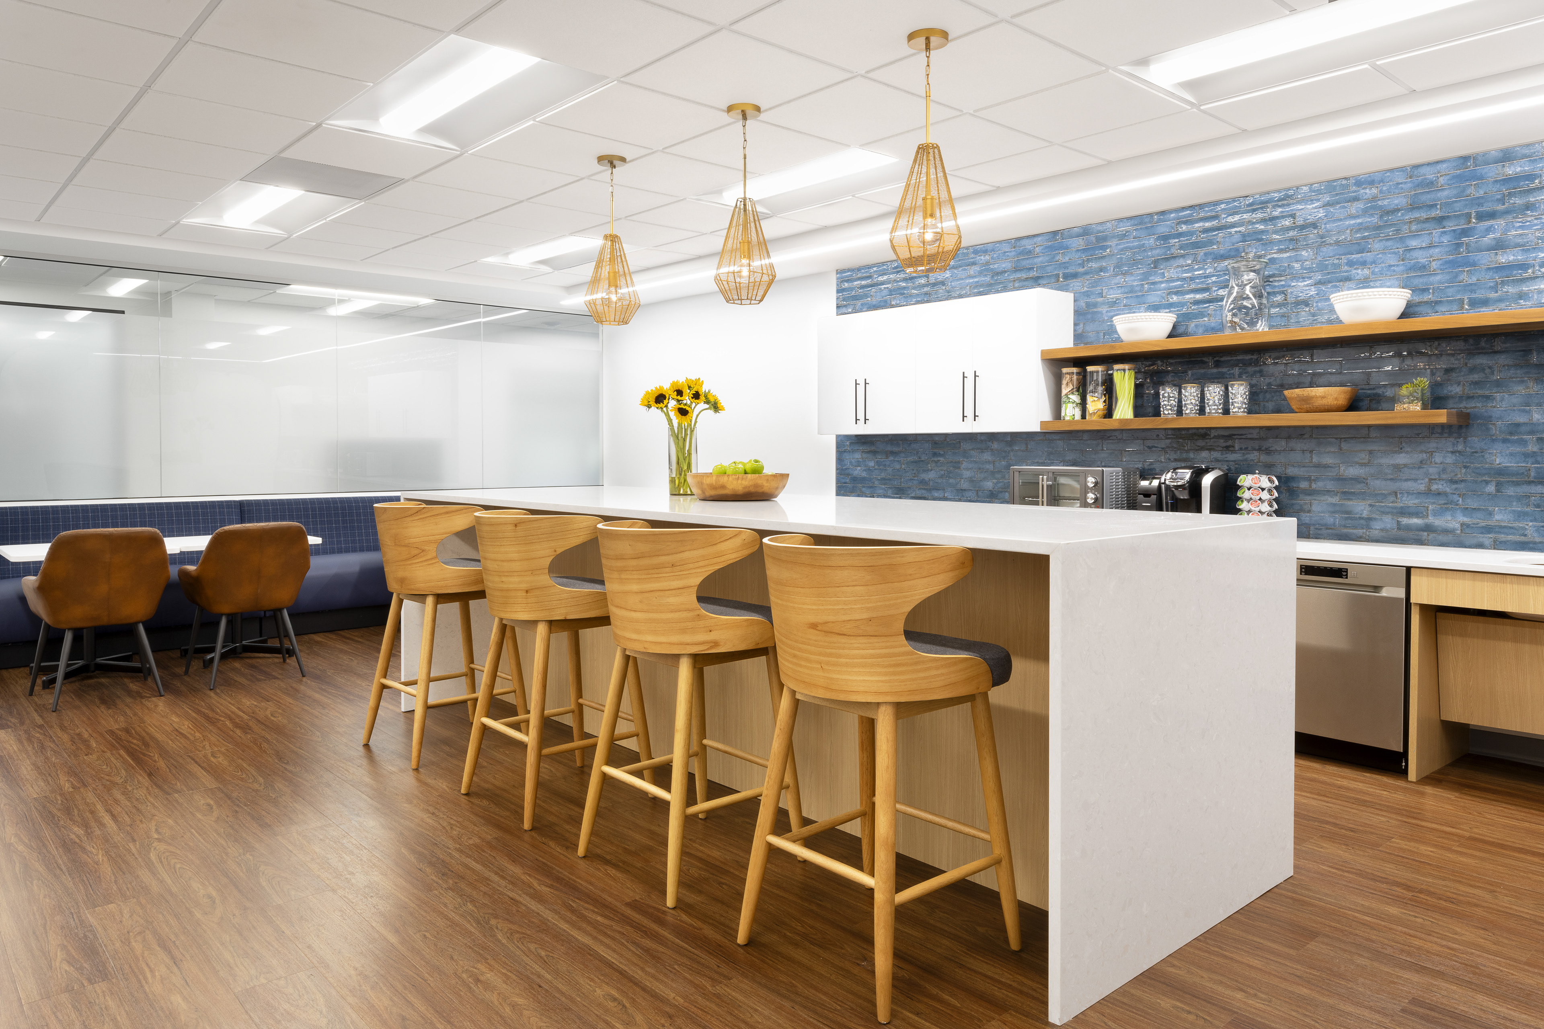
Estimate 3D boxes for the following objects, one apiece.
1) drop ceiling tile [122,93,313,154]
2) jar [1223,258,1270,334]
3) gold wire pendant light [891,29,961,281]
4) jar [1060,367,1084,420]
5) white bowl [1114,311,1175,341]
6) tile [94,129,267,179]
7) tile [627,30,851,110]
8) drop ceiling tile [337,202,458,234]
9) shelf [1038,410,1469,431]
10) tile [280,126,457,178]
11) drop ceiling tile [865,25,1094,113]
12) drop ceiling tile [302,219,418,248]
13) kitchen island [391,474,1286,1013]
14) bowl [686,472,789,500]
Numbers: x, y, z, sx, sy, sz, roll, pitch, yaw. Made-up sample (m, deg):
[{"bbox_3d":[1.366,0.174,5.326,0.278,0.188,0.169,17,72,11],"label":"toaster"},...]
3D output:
[{"bbox_3d":[-2.247,-1.586,4.165,0.610,0.020,0.610,-3,5,-42],"label":"drop ceiling tile"},{"bbox_3d":[2.252,-1.044,4.896,0.210,0.385,0.210,0,3,0],"label":"jar"},{"bbox_3d":[0.495,-1.133,3.265,0.235,0.750,0.235,0,4,0],"label":"gold wire pendant light"},{"bbox_3d":[1.610,-0.644,5.515,0.112,0.290,0.112,0,4,0],"label":"jar"},{"bbox_3d":[1.921,-0.947,5.300,0.310,0.140,0.310,0,3,0],"label":"white bowl"},{"bbox_3d":[-2.655,-1.620,4.642,0.605,0.020,0.605,-3,5,-41],"label":"tile"},{"bbox_3d":[-0.124,-1.548,3.617,0.600,0.018,0.600,-3,5,-41],"label":"tile"},{"bbox_3d":[-2.134,-1.694,5.891,0.600,0.020,0.600,-3,5,-41],"label":"drop ceiling tile"},{"bbox_3d":[2.209,-0.443,4.970,0.312,0.051,1.910,-3,5,-41],"label":"shelf"},{"bbox_3d":[-1.789,-1.612,4.586,0.600,0.018,0.600,-3,5,-41],"label":"tile"},{"bbox_3d":[0.736,-1.536,3.549,0.600,0.020,0.600,-3,5,-41],"label":"drop ceiling tile"},{"bbox_3d":[-2.548,-1.724,6.361,0.605,0.020,0.605,-3,5,-41],"label":"drop ceiling tile"},{"bbox_3d":[-0.117,0.491,4.053,1.251,1.080,3.666,-3,5,-41],"label":"kitchen island"},{"bbox_3d":[-0.143,-0.118,4.350,0.430,0.105,0.430,0,3,0],"label":"bowl"}]

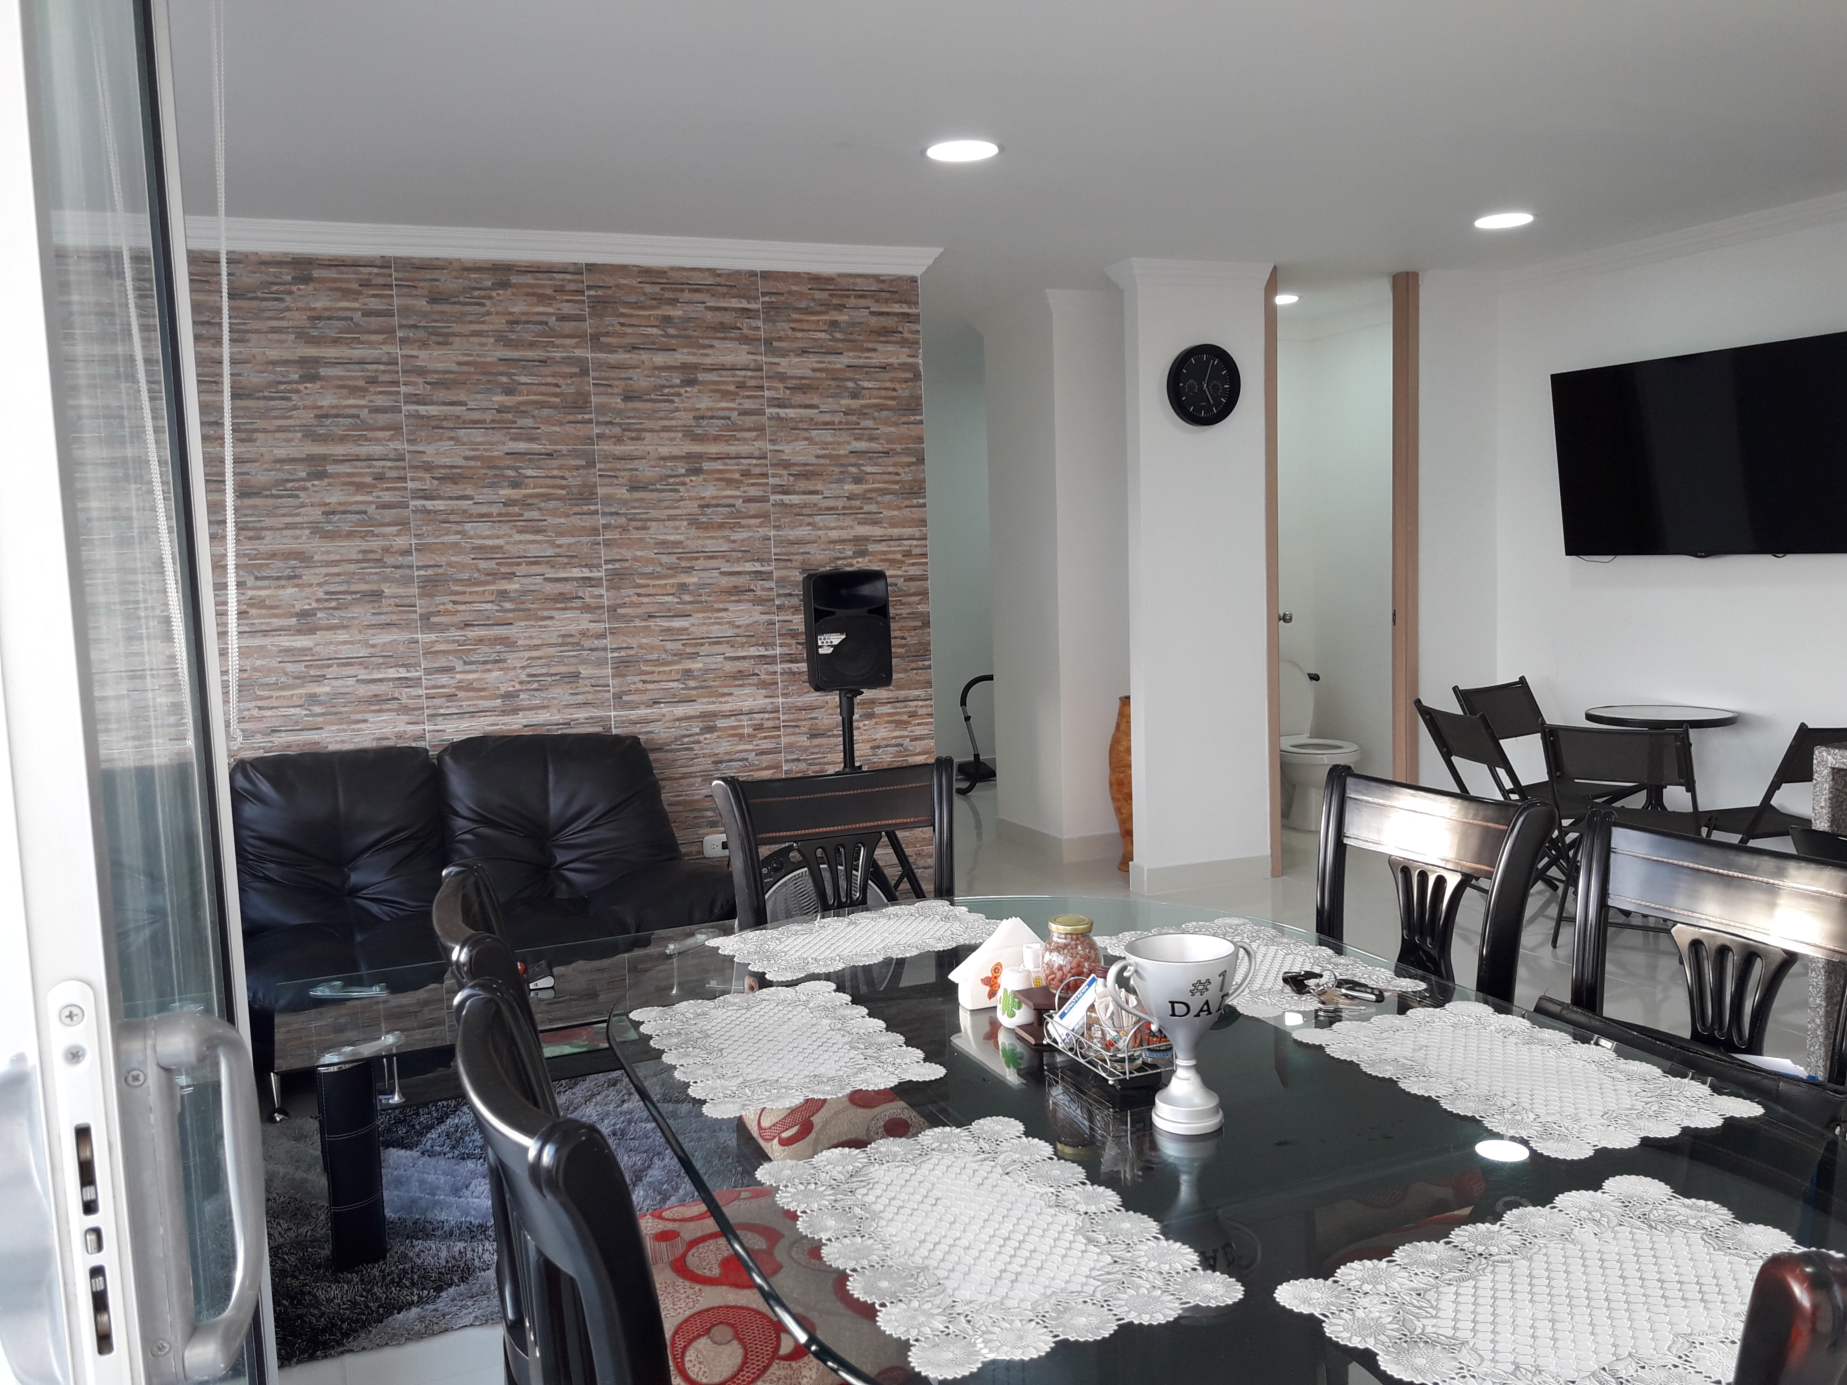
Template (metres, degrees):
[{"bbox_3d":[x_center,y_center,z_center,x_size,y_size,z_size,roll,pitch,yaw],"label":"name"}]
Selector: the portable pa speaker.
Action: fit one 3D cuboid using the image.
[{"bbox_3d":[-0.273,-0.205,4.898,0.260,0.385,0.220,-5,6,-24],"label":"portable pa speaker"}]

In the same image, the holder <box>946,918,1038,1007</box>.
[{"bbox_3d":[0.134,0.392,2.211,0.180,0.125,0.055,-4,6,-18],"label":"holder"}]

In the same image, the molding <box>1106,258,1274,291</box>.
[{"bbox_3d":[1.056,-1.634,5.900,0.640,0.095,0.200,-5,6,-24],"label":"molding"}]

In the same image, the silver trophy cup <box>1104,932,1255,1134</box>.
[{"bbox_3d":[0.302,0.396,1.717,0.190,0.200,0.130,-4,6,-20],"label":"silver trophy cup"}]

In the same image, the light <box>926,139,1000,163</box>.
[{"bbox_3d":[0.106,-1.462,4.041,0.210,0.025,0.210,-2,6,0],"label":"light"}]

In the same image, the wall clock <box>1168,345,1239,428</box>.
[{"bbox_3d":[1.109,-1.219,5.919,0.320,0.320,0.045,-5,6,-24],"label":"wall clock"}]

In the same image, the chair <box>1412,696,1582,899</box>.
[{"bbox_3d":[2.131,0.425,5.458,0.495,0.789,0.462,-3,6,-12],"label":"chair"}]

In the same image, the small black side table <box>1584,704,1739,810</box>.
[{"bbox_3d":[2.692,0.438,5.466,0.500,0.720,0.500,-5,6,-24],"label":"small black side table"}]

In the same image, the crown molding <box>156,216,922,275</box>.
[{"bbox_3d":[-1.123,-1.454,4.894,2.615,0.092,0.080,-5,6,-24],"label":"crown molding"}]

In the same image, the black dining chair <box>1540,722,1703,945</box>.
[{"bbox_3d":[2.375,0.459,5.016,0.462,0.789,0.495,2,7,40],"label":"black dining chair"}]

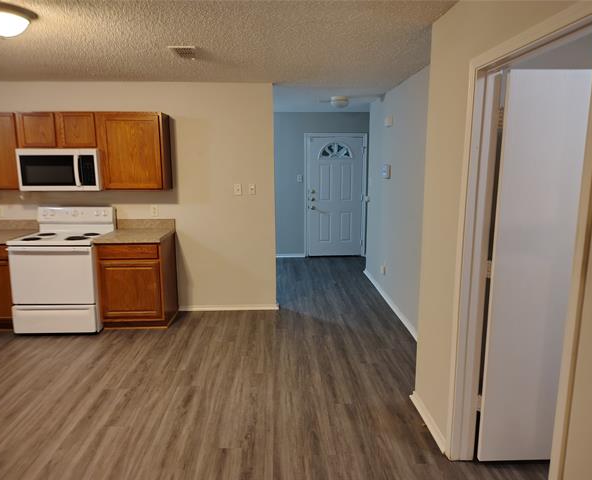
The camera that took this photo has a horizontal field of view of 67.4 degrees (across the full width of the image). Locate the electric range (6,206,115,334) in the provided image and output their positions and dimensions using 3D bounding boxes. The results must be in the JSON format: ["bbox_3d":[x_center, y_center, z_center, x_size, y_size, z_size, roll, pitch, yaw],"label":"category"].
[{"bbox_3d":[-2.296,0.287,4.480,0.762,1.178,0.705,0,10,-2],"label":"electric range"}]

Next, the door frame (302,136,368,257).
[{"bbox_3d":[0.683,-0.747,7.649,1.053,2.113,0.120,0,10,-2],"label":"door frame"}]

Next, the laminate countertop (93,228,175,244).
[{"bbox_3d":[-1.599,-0.029,4.497,0.629,0.040,0.639,0,10,-2],"label":"laminate countertop"}]

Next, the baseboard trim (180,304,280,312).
[{"bbox_3d":[-0.750,0.757,4.979,1.108,0.073,0.023,0,10,-2],"label":"baseboard trim"}]

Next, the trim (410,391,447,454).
[{"bbox_3d":[0.827,1.129,2.819,0.024,0.075,0.635,0,10,-2],"label":"trim"}]

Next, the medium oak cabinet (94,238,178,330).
[{"bbox_3d":[-1.602,0.421,4.583,0.617,0.876,0.624,0,10,-2],"label":"medium oak cabinet"}]

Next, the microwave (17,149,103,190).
[{"bbox_3d":[-2.297,-0.705,4.467,0.757,0.400,0.400,0,10,-2],"label":"microwave"}]

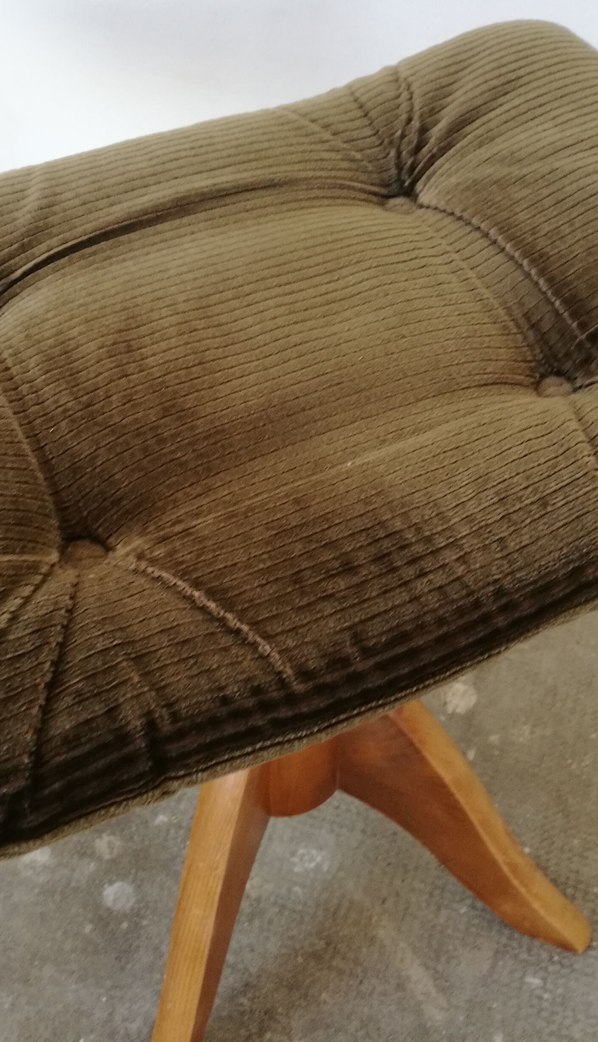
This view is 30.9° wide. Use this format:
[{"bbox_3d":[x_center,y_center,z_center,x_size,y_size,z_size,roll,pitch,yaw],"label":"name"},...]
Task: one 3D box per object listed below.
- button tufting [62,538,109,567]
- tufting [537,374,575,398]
[{"bbox_3d":[-0.084,0.013,0.428,0.018,0.007,0.018,1,49,-1],"label":"button tufting"},{"bbox_3d":[0.117,-0.061,0.495,0.018,0.007,0.018,1,49,-1],"label":"tufting"}]

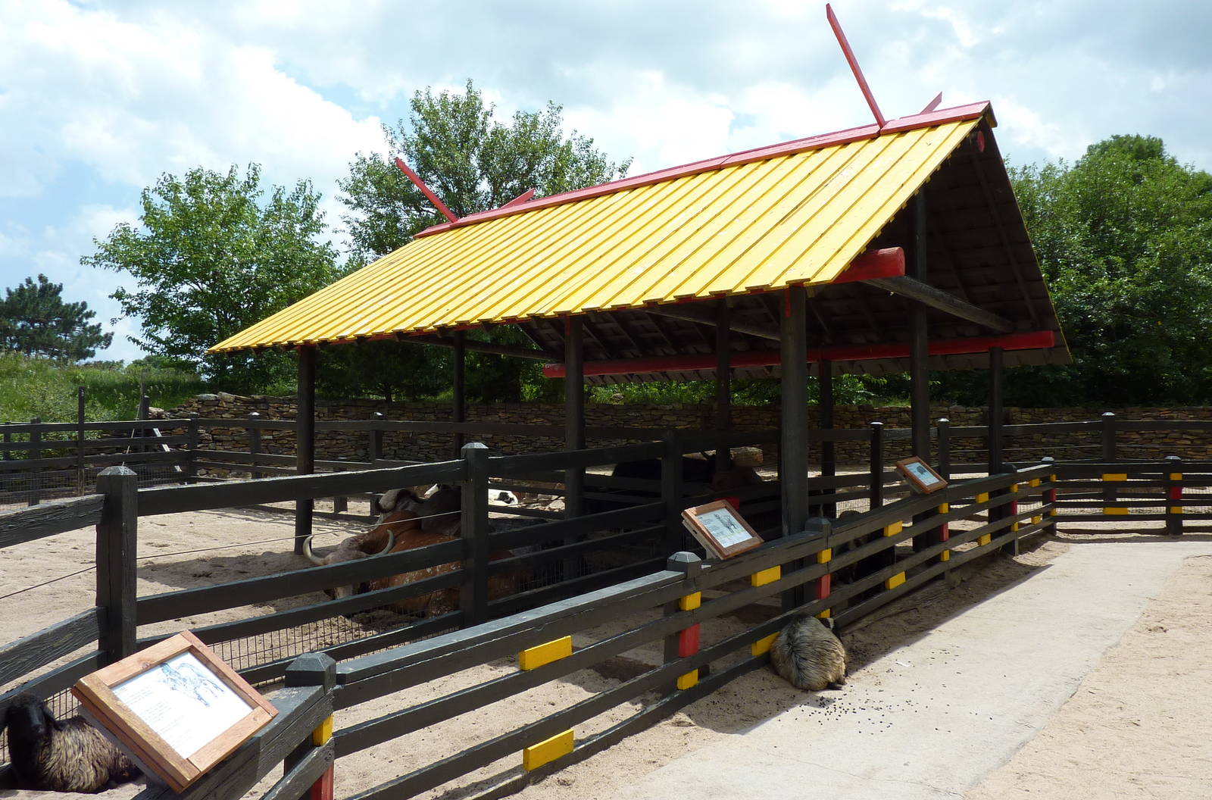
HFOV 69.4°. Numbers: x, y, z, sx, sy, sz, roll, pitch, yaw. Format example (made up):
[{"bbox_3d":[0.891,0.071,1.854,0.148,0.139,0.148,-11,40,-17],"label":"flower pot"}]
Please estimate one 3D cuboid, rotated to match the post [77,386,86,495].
[{"bbox_3d":[-9.589,0.822,16.000,0.120,2.150,0.120,-1,-2,39],"label":"post"}]

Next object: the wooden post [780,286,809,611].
[{"bbox_3d":[1.575,0.403,7.300,0.225,2.720,0.225,-1,-2,39],"label":"wooden post"}]

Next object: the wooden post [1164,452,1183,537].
[{"bbox_3d":[7.393,1.252,11.400,0.170,1.070,0.170,0,-2,8],"label":"wooden post"}]

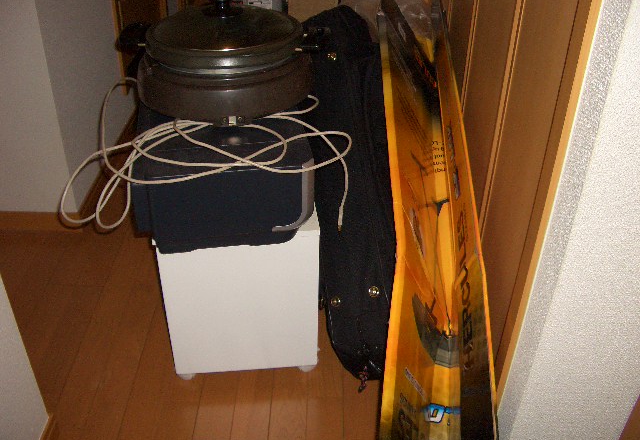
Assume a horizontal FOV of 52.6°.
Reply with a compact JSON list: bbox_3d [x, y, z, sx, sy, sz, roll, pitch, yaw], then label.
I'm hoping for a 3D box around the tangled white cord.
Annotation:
[{"bbox_3d":[-0.215,-0.111,1.277,0.520,0.190,0.400,0,33,-2],"label":"tangled white cord"}]

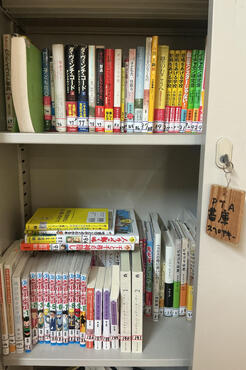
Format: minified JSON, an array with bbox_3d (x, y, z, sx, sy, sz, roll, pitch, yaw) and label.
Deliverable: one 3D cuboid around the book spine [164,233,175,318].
[{"bbox_3d":[0.121,0.234,0.848,0.023,0.193,0.131,1,11,2],"label":"book spine"}]

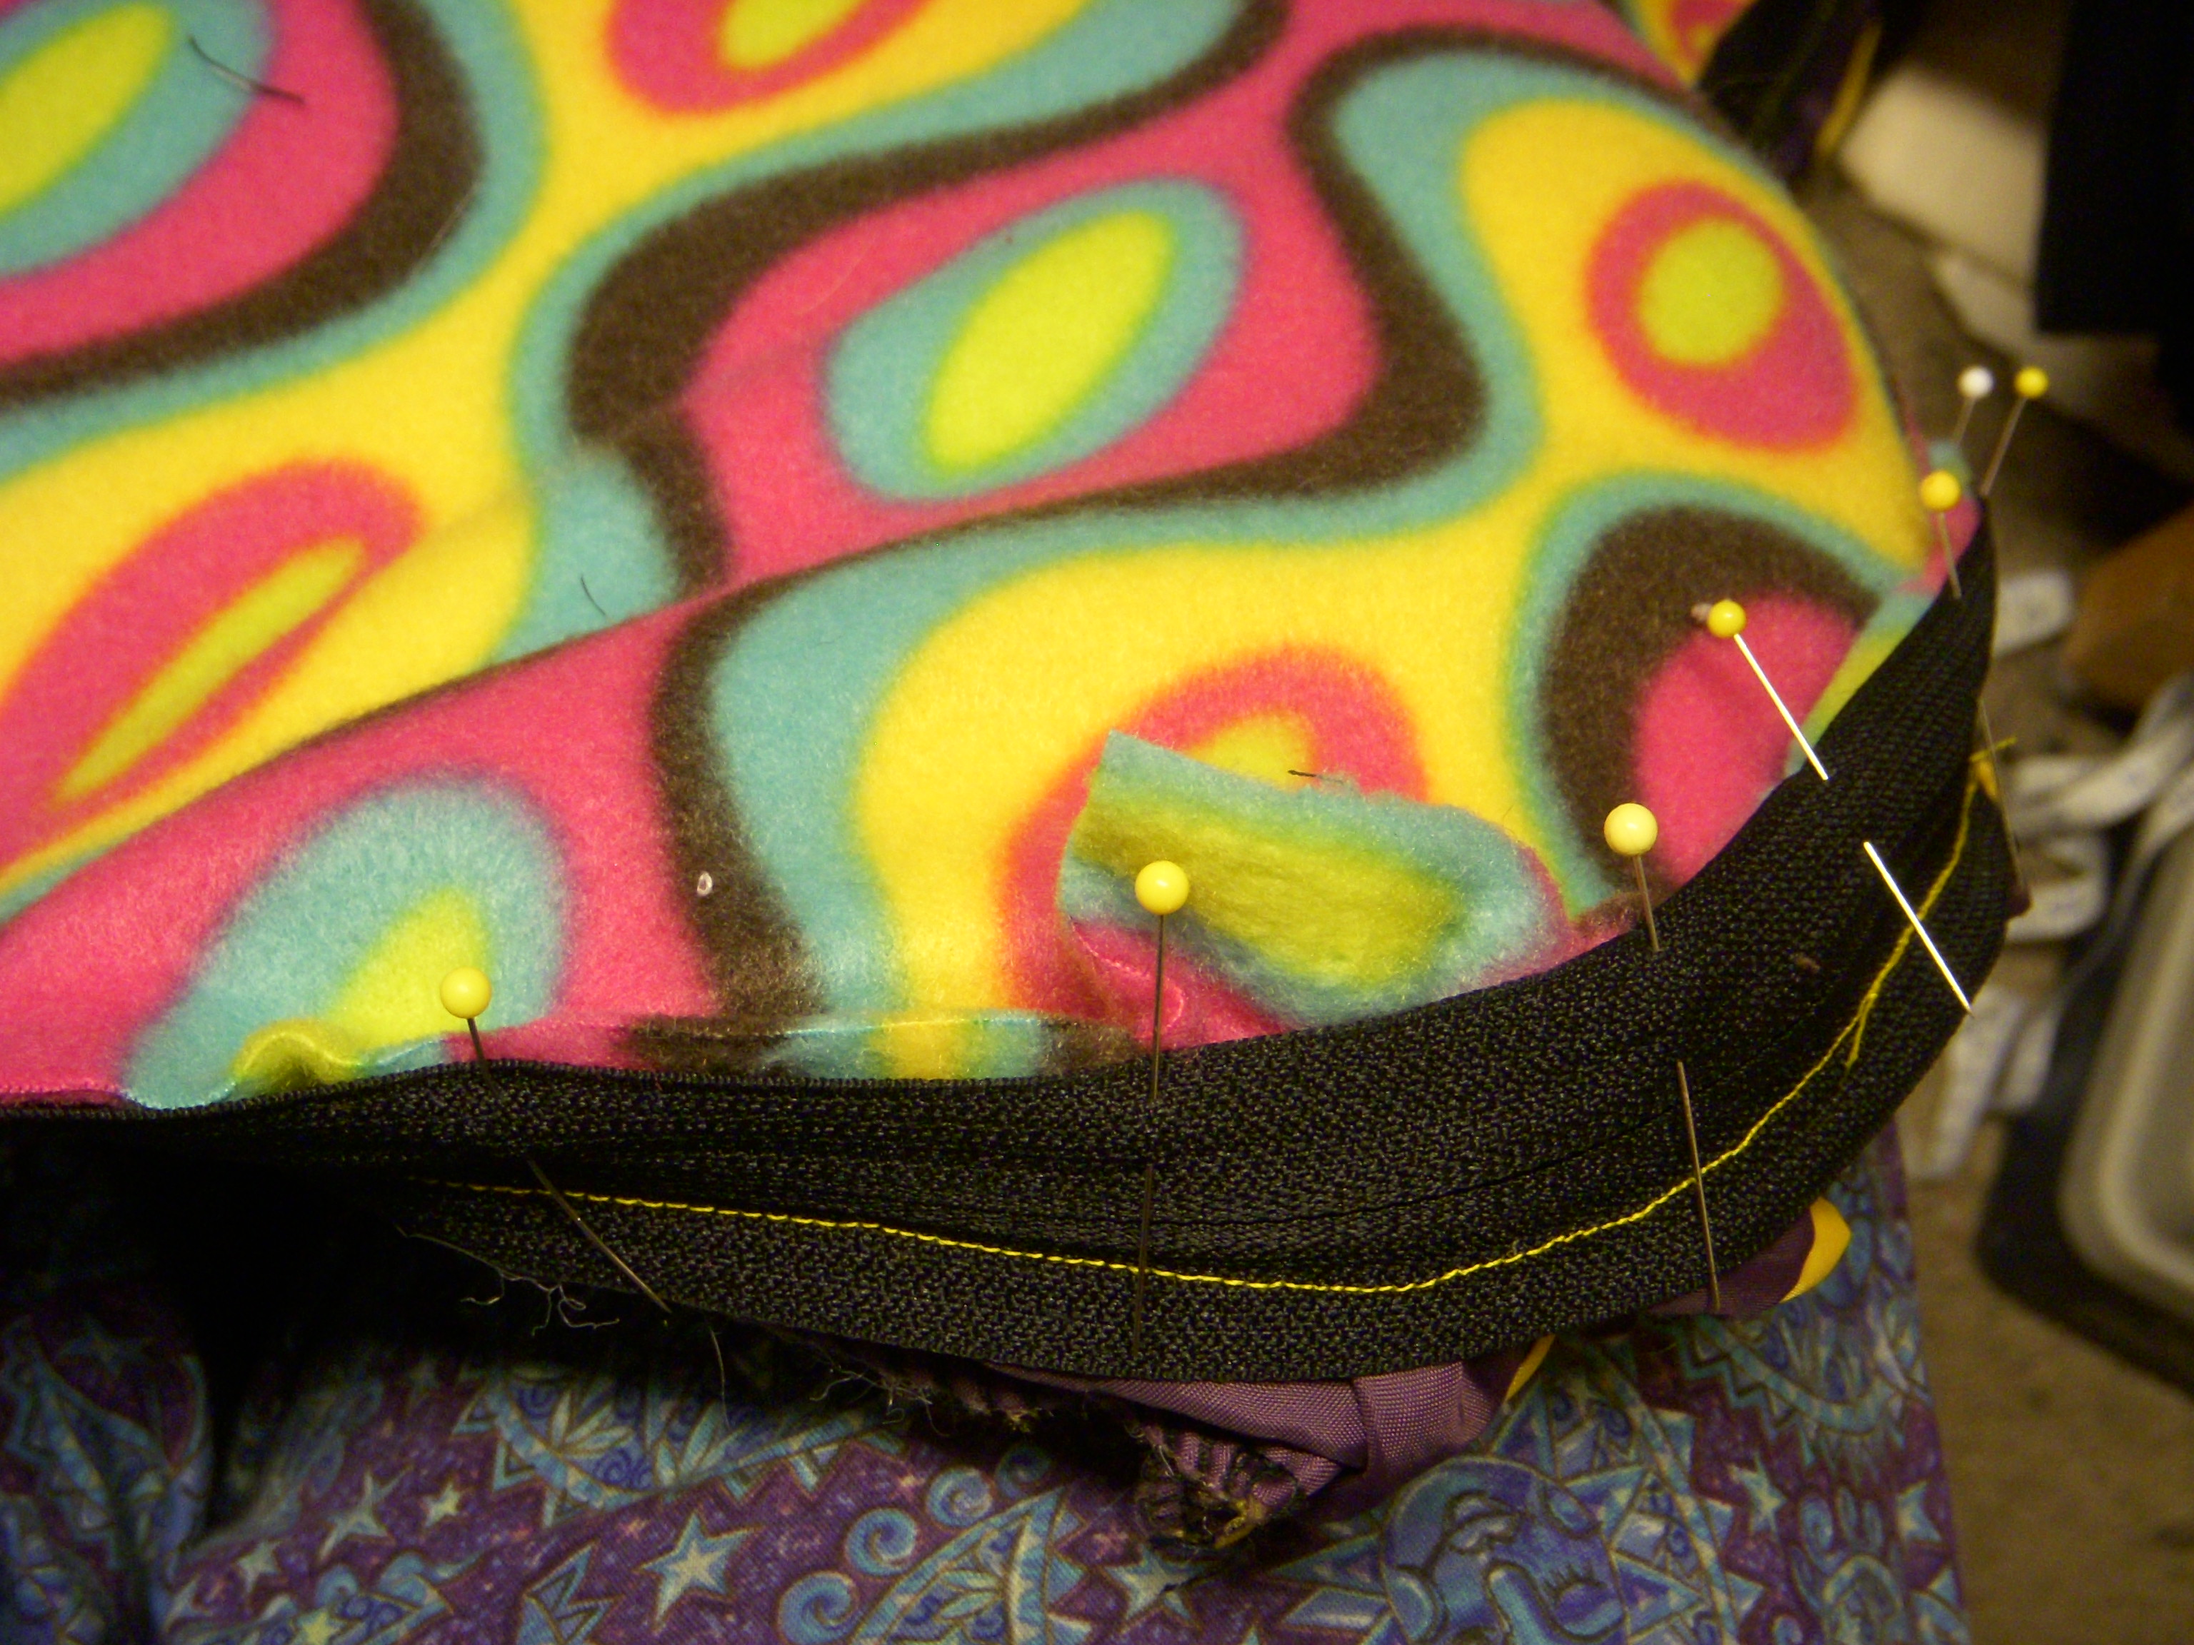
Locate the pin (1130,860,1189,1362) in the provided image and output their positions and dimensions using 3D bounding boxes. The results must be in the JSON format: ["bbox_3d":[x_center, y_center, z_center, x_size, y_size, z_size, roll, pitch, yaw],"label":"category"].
[{"bbox_3d":[0.004,0.024,0.360,0.005,0.005,0.044,3,72,1],"label":"pin"}]

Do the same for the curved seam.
[{"bbox_3d":[0.013,0.018,0.380,0.146,0.018,0.066,0,46,0],"label":"curved seam"}]

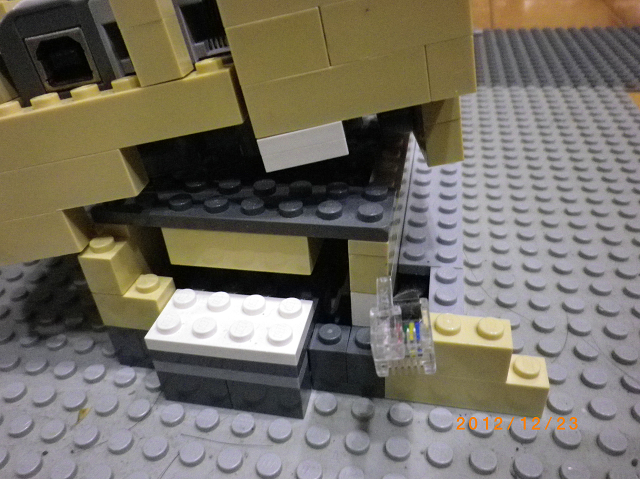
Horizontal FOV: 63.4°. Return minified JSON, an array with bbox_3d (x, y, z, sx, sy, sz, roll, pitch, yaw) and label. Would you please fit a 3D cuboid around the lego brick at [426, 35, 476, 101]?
[{"bbox_3d":[0.023,-0.032,0.093,0.008,0.010,0.010,-10,27,8],"label":"lego brick"}]

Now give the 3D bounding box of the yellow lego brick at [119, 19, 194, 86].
[{"bbox_3d":[-0.028,-0.034,0.092,0.008,0.010,0.009,-10,27,6],"label":"yellow lego brick"}]

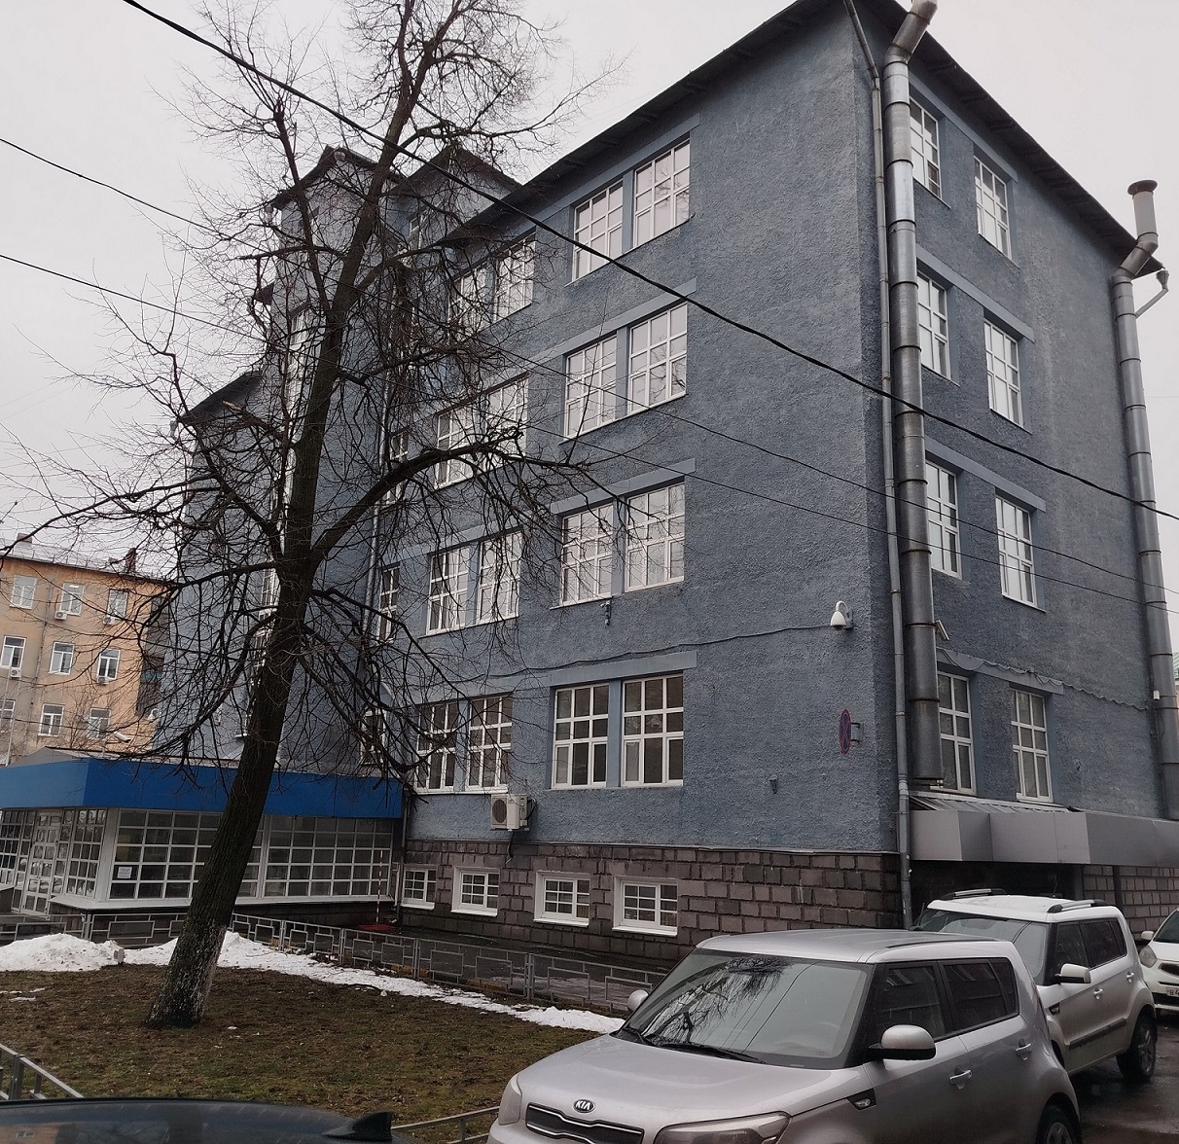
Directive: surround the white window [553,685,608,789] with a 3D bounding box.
[{"bbox_3d":[-0.164,3.304,21.061,0.150,2.010,1.600,15,-19,-40],"label":"white window"}]

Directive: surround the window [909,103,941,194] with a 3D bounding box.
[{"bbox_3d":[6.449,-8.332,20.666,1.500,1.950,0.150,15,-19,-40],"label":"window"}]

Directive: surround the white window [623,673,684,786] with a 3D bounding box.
[{"bbox_3d":[1.241,3.051,20.074,0.140,2.033,1.647,15,-20,-41],"label":"white window"}]

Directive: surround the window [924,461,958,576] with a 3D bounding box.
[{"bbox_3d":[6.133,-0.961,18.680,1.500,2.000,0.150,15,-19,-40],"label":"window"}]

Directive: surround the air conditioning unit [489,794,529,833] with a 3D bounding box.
[{"bbox_3d":[-1.616,5.001,22.004,0.350,0.690,0.900,15,-20,-41],"label":"air conditioning unit"}]

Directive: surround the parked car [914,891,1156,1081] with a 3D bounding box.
[{"bbox_3d":[4.067,4.076,10.330,1.800,1.640,4.110,-11,-19,39],"label":"parked car"}]

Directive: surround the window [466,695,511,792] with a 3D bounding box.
[{"bbox_3d":[-2.160,3.789,23.179,0.150,2.010,1.600,15,-19,-40],"label":"window"}]

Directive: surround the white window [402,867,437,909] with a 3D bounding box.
[{"bbox_3d":[-3.847,7.213,24.037,0.170,0.800,1.420,15,-19,-40],"label":"white window"}]

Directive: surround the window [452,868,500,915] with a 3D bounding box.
[{"bbox_3d":[-2.373,6.920,22.873,0.220,0.906,1.553,15,-20,-41],"label":"window"}]

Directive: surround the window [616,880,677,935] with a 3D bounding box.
[{"bbox_3d":[1.088,6.093,19.233,0.220,0.882,1.578,15,-20,-41],"label":"window"}]

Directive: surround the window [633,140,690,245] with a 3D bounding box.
[{"bbox_3d":[1.606,-8.211,23.071,0.140,1.938,1.719,15,-20,-41],"label":"window"}]

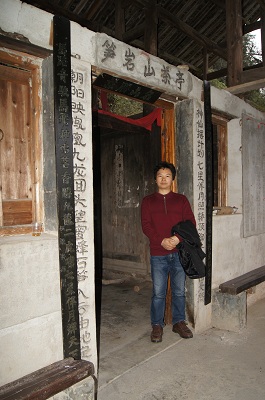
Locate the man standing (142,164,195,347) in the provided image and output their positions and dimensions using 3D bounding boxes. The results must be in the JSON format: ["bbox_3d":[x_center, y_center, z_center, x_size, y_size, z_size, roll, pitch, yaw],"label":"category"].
[{"bbox_3d":[0.340,0.478,3.250,0.530,1.700,0.370,-1,1,6],"label":"man standing"}]

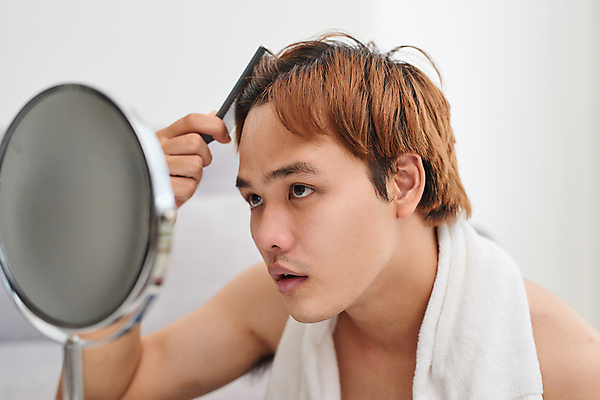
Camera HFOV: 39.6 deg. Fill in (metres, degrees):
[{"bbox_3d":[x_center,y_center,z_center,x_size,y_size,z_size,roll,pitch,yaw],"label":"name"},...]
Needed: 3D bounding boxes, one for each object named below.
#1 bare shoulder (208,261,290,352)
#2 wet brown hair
[{"bbox_3d":[-0.052,0.122,0.955,0.125,0.115,0.120,2,4,30],"label":"bare shoulder"},{"bbox_3d":[0.041,-0.055,0.854,0.222,0.205,0.185,-13,-2,-41],"label":"wet brown hair"}]

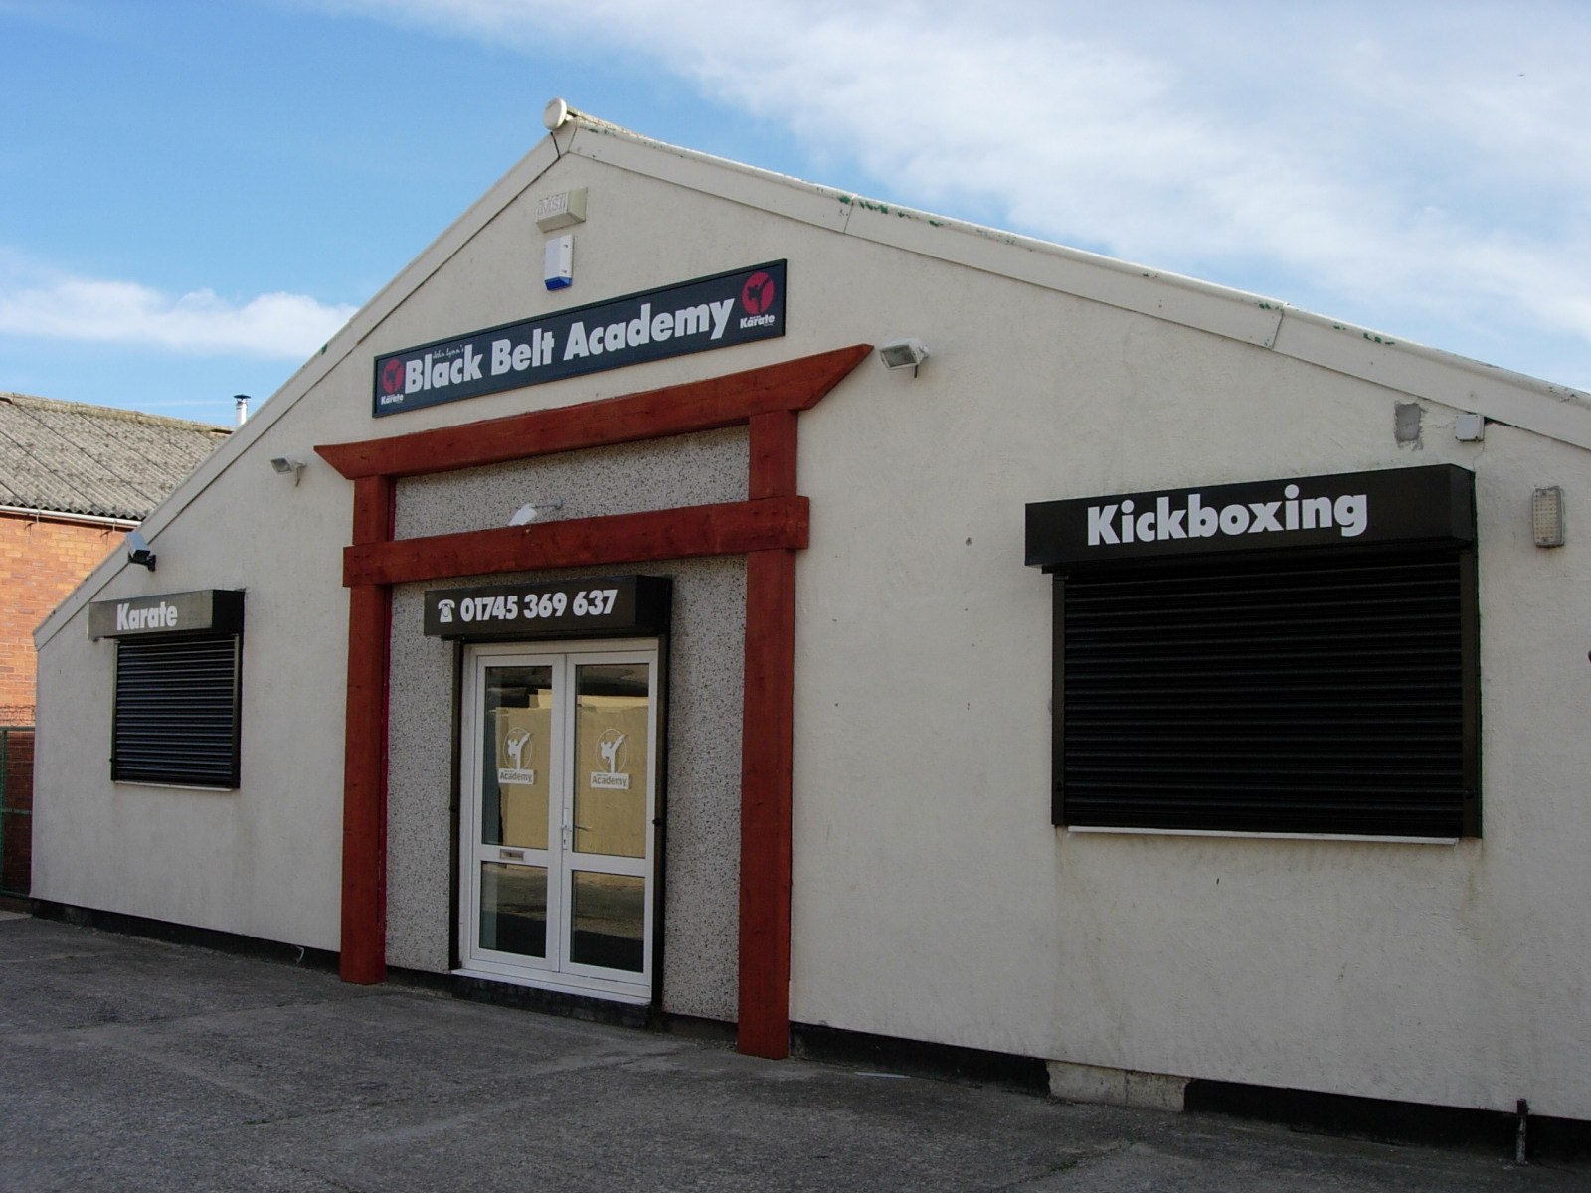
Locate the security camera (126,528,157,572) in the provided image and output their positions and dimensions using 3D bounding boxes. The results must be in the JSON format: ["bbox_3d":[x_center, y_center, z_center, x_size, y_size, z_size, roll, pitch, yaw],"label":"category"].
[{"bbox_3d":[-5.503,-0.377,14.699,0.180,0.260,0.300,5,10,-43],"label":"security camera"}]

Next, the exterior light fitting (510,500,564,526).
[{"bbox_3d":[-1.634,-0.528,10.979,0.130,0.170,0.320,-4,5,40],"label":"exterior light fitting"}]

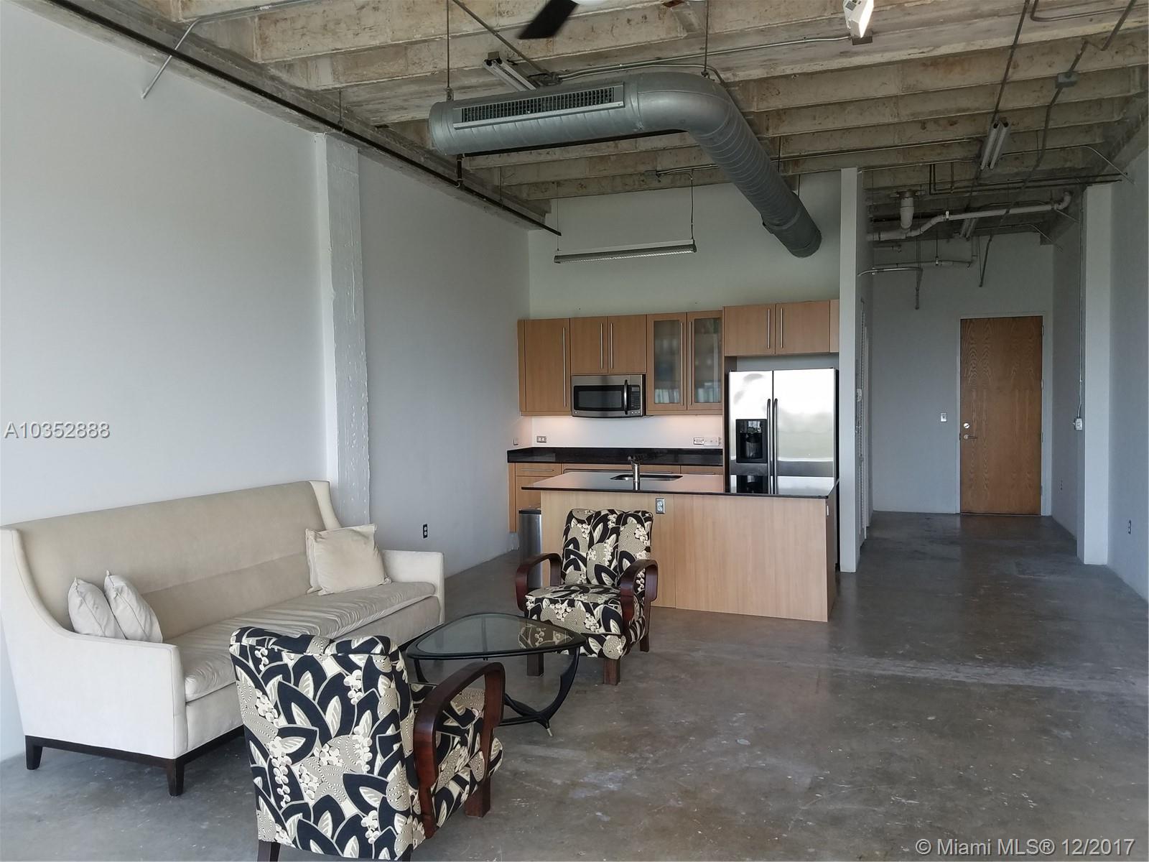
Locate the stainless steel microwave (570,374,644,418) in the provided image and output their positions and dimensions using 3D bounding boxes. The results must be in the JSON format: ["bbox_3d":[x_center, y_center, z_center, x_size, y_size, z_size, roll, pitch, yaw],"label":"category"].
[{"bbox_3d":[0.396,-0.357,8.833,0.757,0.410,0.424,0,3,21],"label":"stainless steel microwave"}]

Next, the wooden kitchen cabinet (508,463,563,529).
[{"bbox_3d":[-0.269,0.643,8.728,0.571,0.687,0.599,0,3,21],"label":"wooden kitchen cabinet"}]

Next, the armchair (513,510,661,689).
[{"bbox_3d":[0.116,0.972,5.236,0.727,0.883,0.848,0,3,21],"label":"armchair"}]

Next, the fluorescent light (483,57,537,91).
[{"bbox_3d":[-0.193,-1.945,4.976,0.120,0.095,1.220,0,3,21],"label":"fluorescent light"}]

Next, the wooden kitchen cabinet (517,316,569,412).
[{"bbox_3d":[-0.262,-0.669,9.149,0.579,1.004,0.308,0,3,21],"label":"wooden kitchen cabinet"}]

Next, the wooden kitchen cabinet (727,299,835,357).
[{"bbox_3d":[1.883,-0.910,7.849,0.972,0.440,0.564,0,3,21],"label":"wooden kitchen cabinet"}]

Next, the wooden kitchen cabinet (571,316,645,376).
[{"bbox_3d":[0.388,-0.846,8.549,0.777,0.552,0.334,0,3,21],"label":"wooden kitchen cabinet"}]

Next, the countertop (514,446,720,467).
[{"bbox_3d":[0.443,0.246,8.431,2.115,0.112,0.624,0,3,21],"label":"countertop"}]

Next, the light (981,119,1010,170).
[{"bbox_3d":[3.047,-2.078,6.283,0.121,0.086,1.231,0,3,21],"label":"light"}]

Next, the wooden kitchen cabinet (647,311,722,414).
[{"bbox_3d":[1.127,-0.666,8.601,0.754,0.999,0.323,0,3,21],"label":"wooden kitchen cabinet"}]

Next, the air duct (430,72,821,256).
[{"bbox_3d":[0.759,-1.715,6.386,1.597,0.284,4.599,0,3,21],"label":"air duct"}]

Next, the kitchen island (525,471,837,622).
[{"bbox_3d":[0.801,0.827,6.318,2.108,0.899,1.055,0,3,21],"label":"kitchen island"}]

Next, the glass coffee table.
[{"bbox_3d":[-0.342,1.236,4.216,0.806,0.464,0.798,0,3,21],"label":"glass coffee table"}]

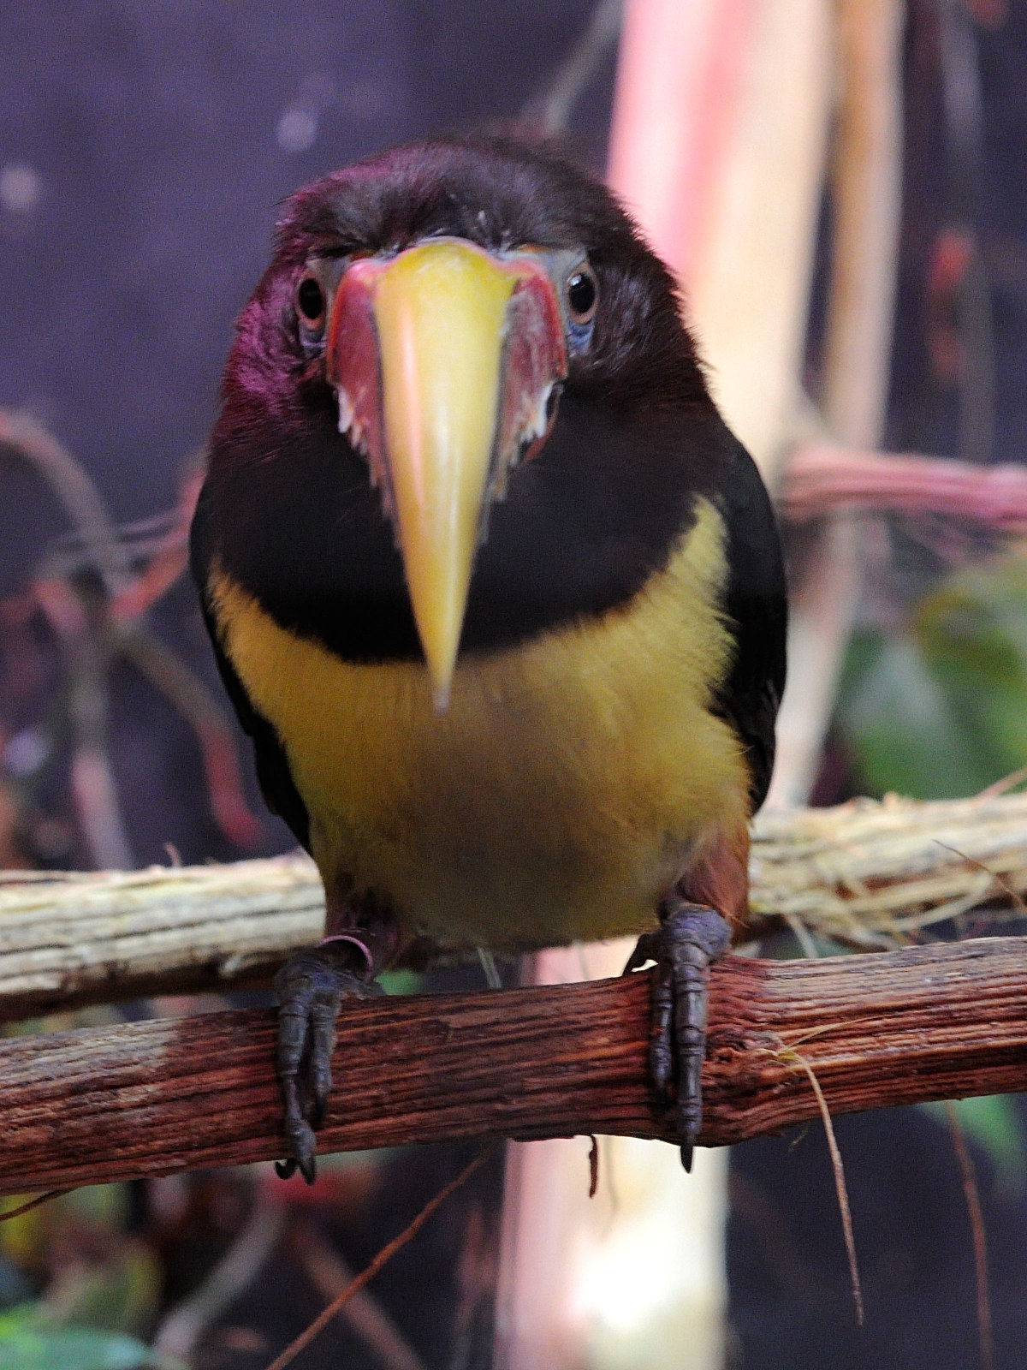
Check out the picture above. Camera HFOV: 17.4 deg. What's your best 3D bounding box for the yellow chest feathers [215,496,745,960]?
[{"bbox_3d":[-0.005,0.006,0.487,0.078,0.066,0.048,0,0,6],"label":"yellow chest feathers"}]

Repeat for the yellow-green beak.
[{"bbox_3d":[-0.009,-0.025,0.450,0.034,0.031,0.085,0,38,0],"label":"yellow-green beak"}]

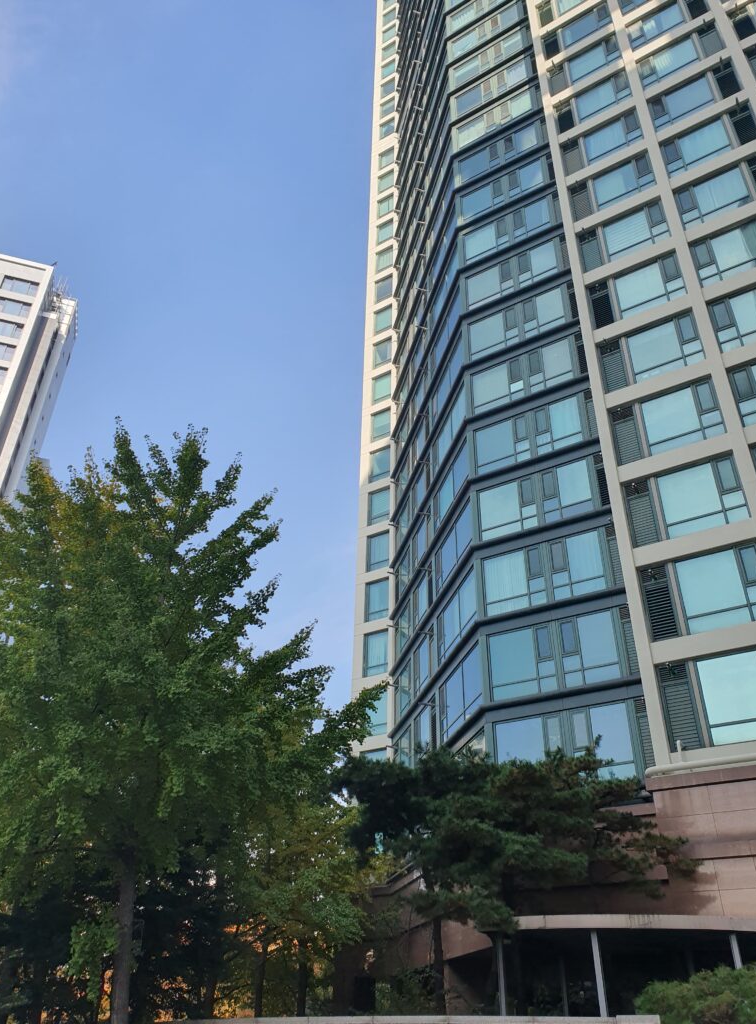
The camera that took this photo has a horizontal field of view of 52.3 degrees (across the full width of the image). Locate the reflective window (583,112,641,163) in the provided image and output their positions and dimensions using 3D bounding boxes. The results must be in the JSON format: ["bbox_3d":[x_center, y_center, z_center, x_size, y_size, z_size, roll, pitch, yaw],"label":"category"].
[{"bbox_3d":[9.973,-15.835,32.595,2.271,2.144,0.200,-18,-37,27],"label":"reflective window"}]

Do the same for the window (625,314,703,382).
[{"bbox_3d":[9.752,-5.601,26.180,2.271,2.144,0.200,-18,-37,27],"label":"window"}]

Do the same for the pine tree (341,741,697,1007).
[{"bbox_3d":[2.578,7.323,14.353,6.650,5.690,5.200,1,-33,0],"label":"pine tree"}]

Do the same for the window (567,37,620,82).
[{"bbox_3d":[10.145,-21.401,36.364,2.280,2.120,0.200,-18,-37,27],"label":"window"}]

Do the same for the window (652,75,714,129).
[{"bbox_3d":[12.560,-16.724,31.747,2.287,2.165,0.200,-18,-37,27],"label":"window"}]

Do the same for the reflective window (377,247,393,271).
[{"bbox_3d":[0.486,-18.968,57.527,1.500,2.120,0.200,-18,-37,27],"label":"reflective window"}]

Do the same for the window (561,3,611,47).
[{"bbox_3d":[10.139,-23.511,37.405,2.271,2.144,0.200,-18,-37,27],"label":"window"}]

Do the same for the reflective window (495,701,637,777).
[{"bbox_3d":[5.672,7.323,23.722,4.483,2.226,0.200,-18,-37,27],"label":"reflective window"}]

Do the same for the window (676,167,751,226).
[{"bbox_3d":[12.273,-11.606,28.277,2.280,2.120,0.200,-18,-37,27],"label":"window"}]

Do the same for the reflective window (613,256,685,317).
[{"bbox_3d":[9.767,-8.195,27.930,2.280,2.120,0.200,-18,-37,27],"label":"reflective window"}]

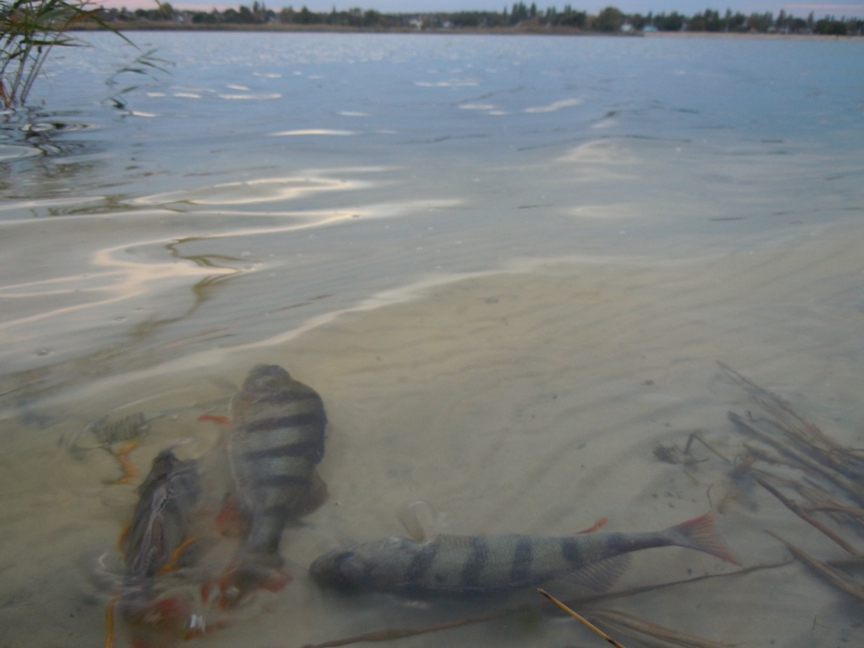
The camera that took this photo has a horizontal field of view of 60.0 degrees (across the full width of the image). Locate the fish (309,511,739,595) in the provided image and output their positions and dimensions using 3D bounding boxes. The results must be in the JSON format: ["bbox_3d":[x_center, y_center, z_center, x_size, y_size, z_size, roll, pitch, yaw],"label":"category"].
[{"bbox_3d":[0.058,0.137,0.446,0.256,0.034,0.053,-2,22,-6],"label":"fish"}]

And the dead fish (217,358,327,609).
[{"bbox_3d":[-0.114,0.095,0.547,0.074,0.040,0.295,-3,22,-9],"label":"dead fish"}]

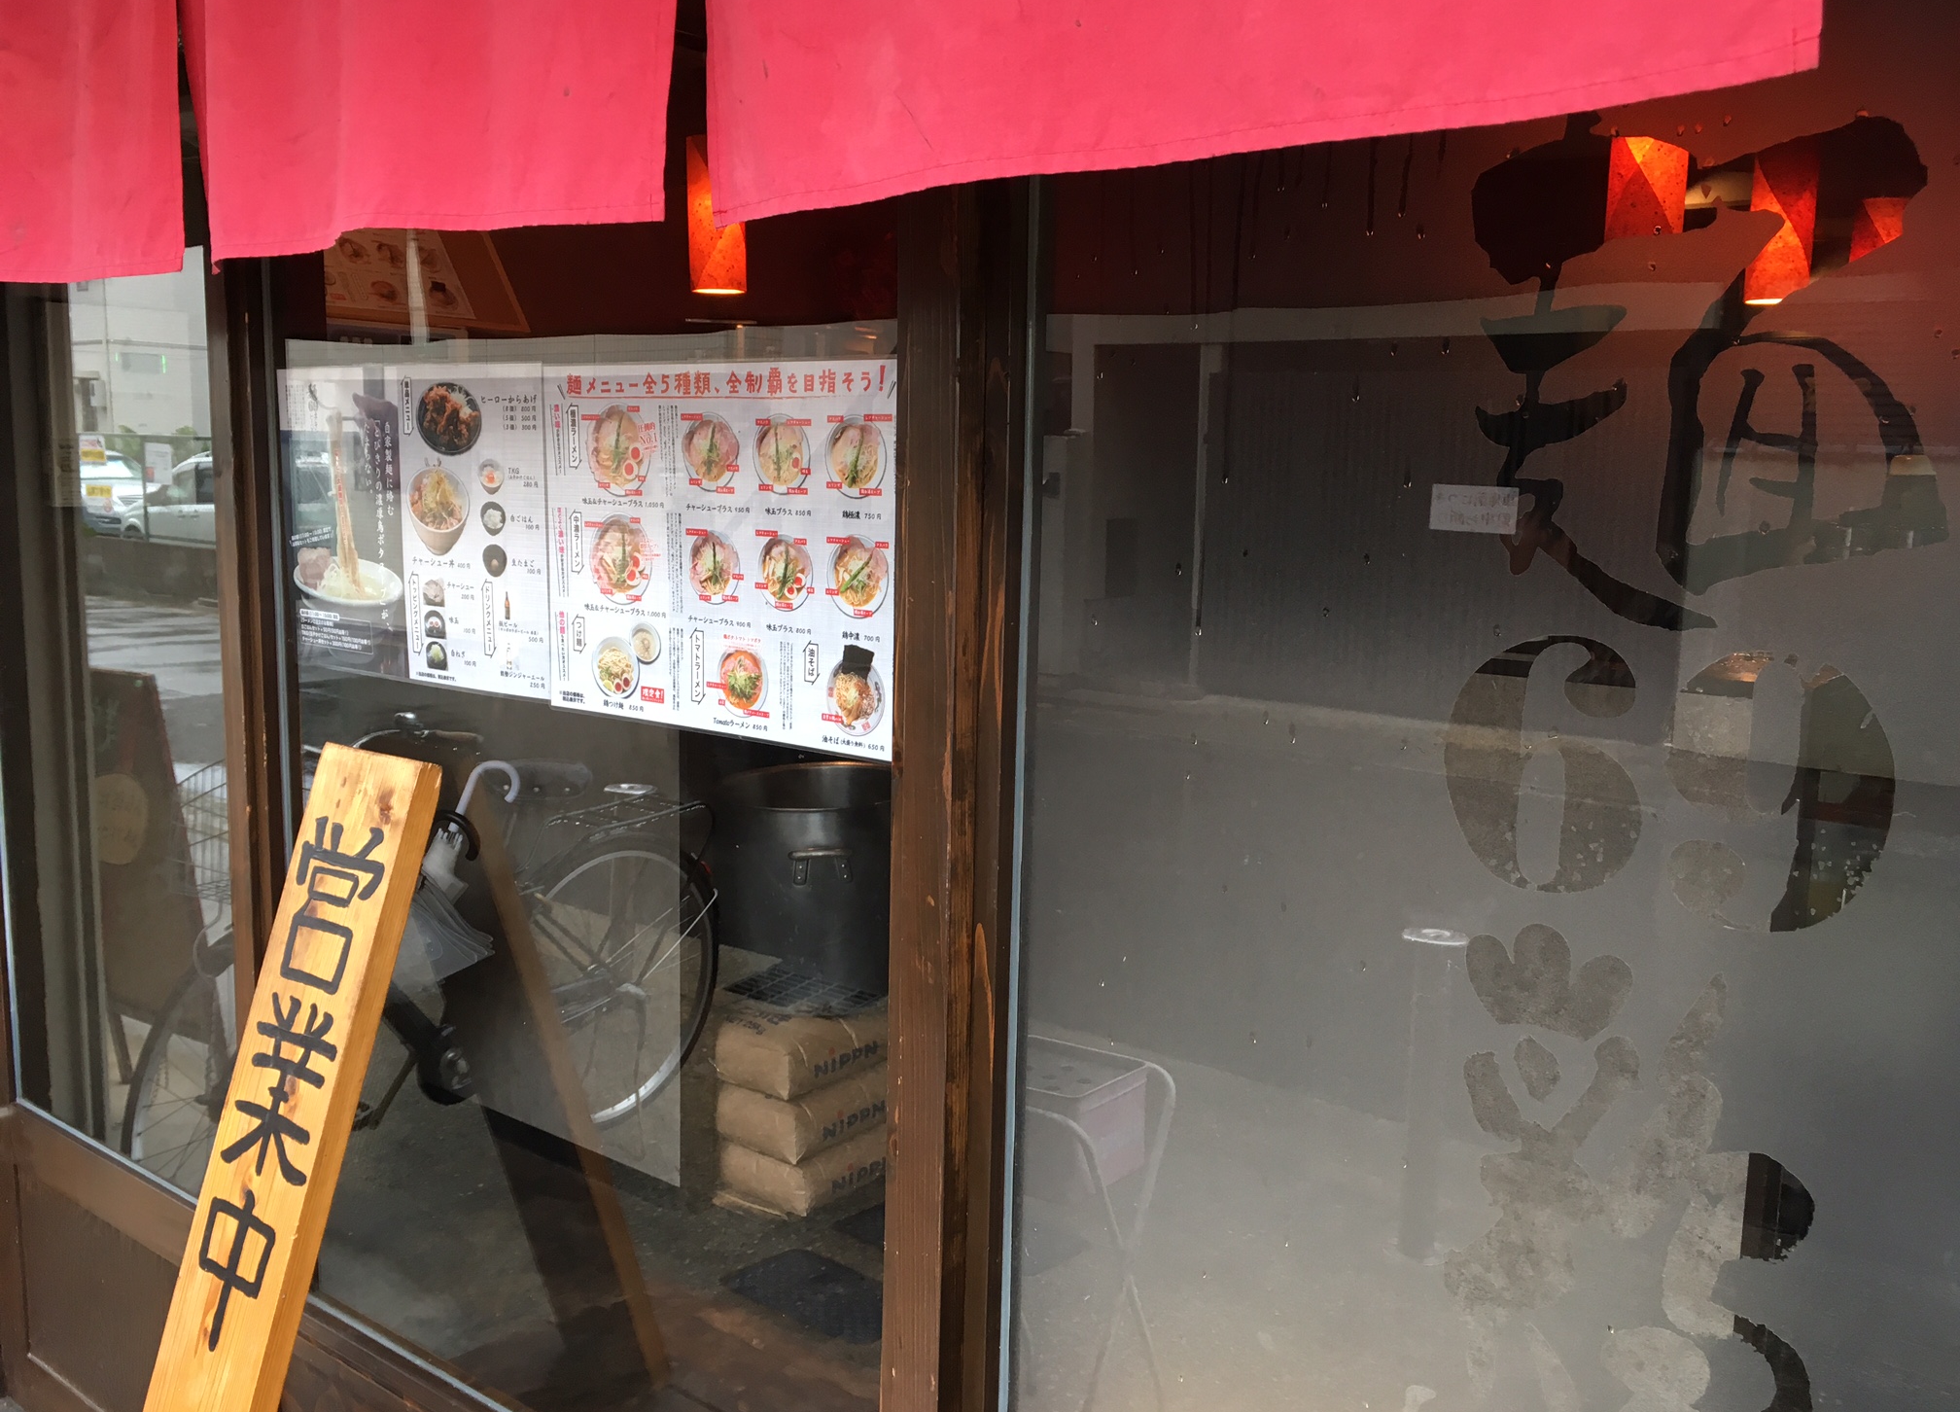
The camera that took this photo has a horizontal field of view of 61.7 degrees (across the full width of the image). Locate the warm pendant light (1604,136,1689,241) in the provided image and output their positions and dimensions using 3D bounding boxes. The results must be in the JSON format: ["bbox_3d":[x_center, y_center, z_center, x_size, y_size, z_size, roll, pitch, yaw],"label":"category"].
[{"bbox_3d":[1.062,-0.876,2.600,0.114,0.330,0.114,8,10,37],"label":"warm pendant light"}]

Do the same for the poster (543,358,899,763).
[{"bbox_3d":[-0.219,-0.126,1.342,0.421,0.302,0.004,8,10,37],"label":"poster"}]

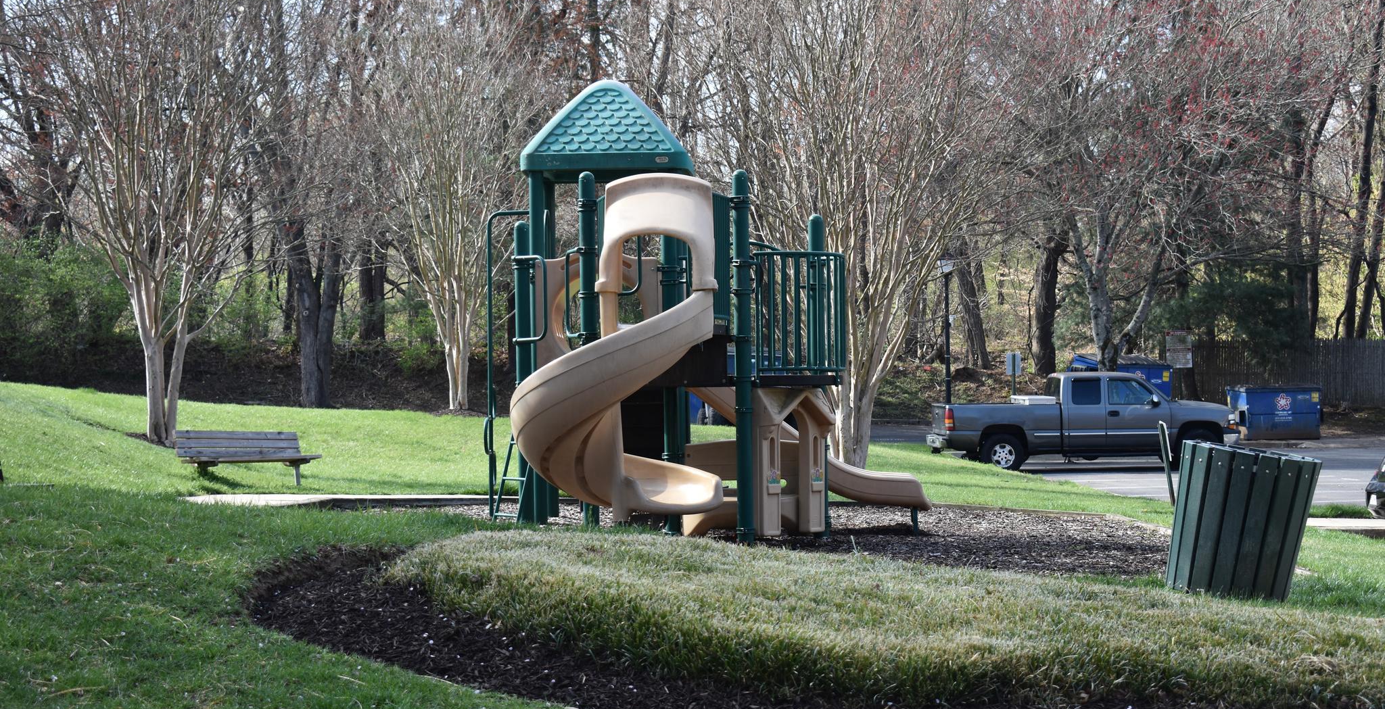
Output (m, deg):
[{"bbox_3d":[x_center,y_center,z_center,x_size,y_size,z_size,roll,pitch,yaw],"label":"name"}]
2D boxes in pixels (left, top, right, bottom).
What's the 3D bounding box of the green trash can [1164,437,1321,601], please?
[{"bbox_3d":[2.810,0.855,14.300,0.690,0.760,0.690,11,3,0],"label":"green trash can"}]

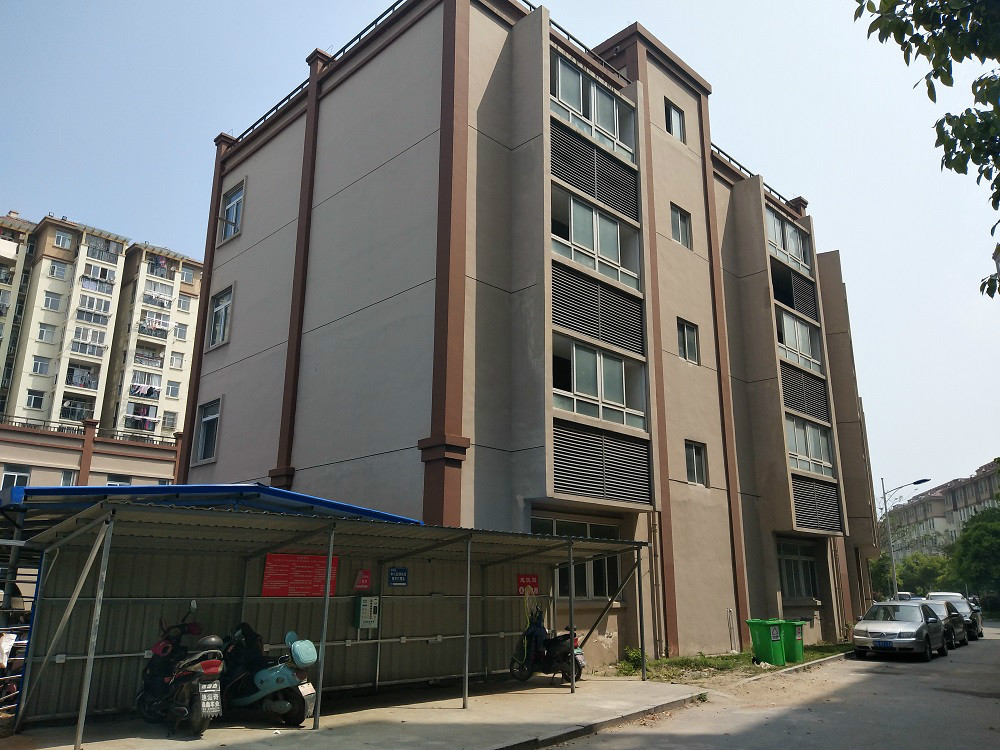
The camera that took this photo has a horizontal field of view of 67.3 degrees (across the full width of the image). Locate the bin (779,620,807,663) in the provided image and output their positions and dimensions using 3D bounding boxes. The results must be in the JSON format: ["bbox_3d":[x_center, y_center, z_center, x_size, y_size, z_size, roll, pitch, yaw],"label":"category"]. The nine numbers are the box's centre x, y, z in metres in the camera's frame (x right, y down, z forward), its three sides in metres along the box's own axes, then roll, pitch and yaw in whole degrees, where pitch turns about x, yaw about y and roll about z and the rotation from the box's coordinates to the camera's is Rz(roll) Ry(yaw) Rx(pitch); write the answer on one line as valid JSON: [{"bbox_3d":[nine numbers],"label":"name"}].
[{"bbox_3d":[7.050,6.440,18.200,0.540,0.990,0.680,15,-21,-42],"label":"bin"}]

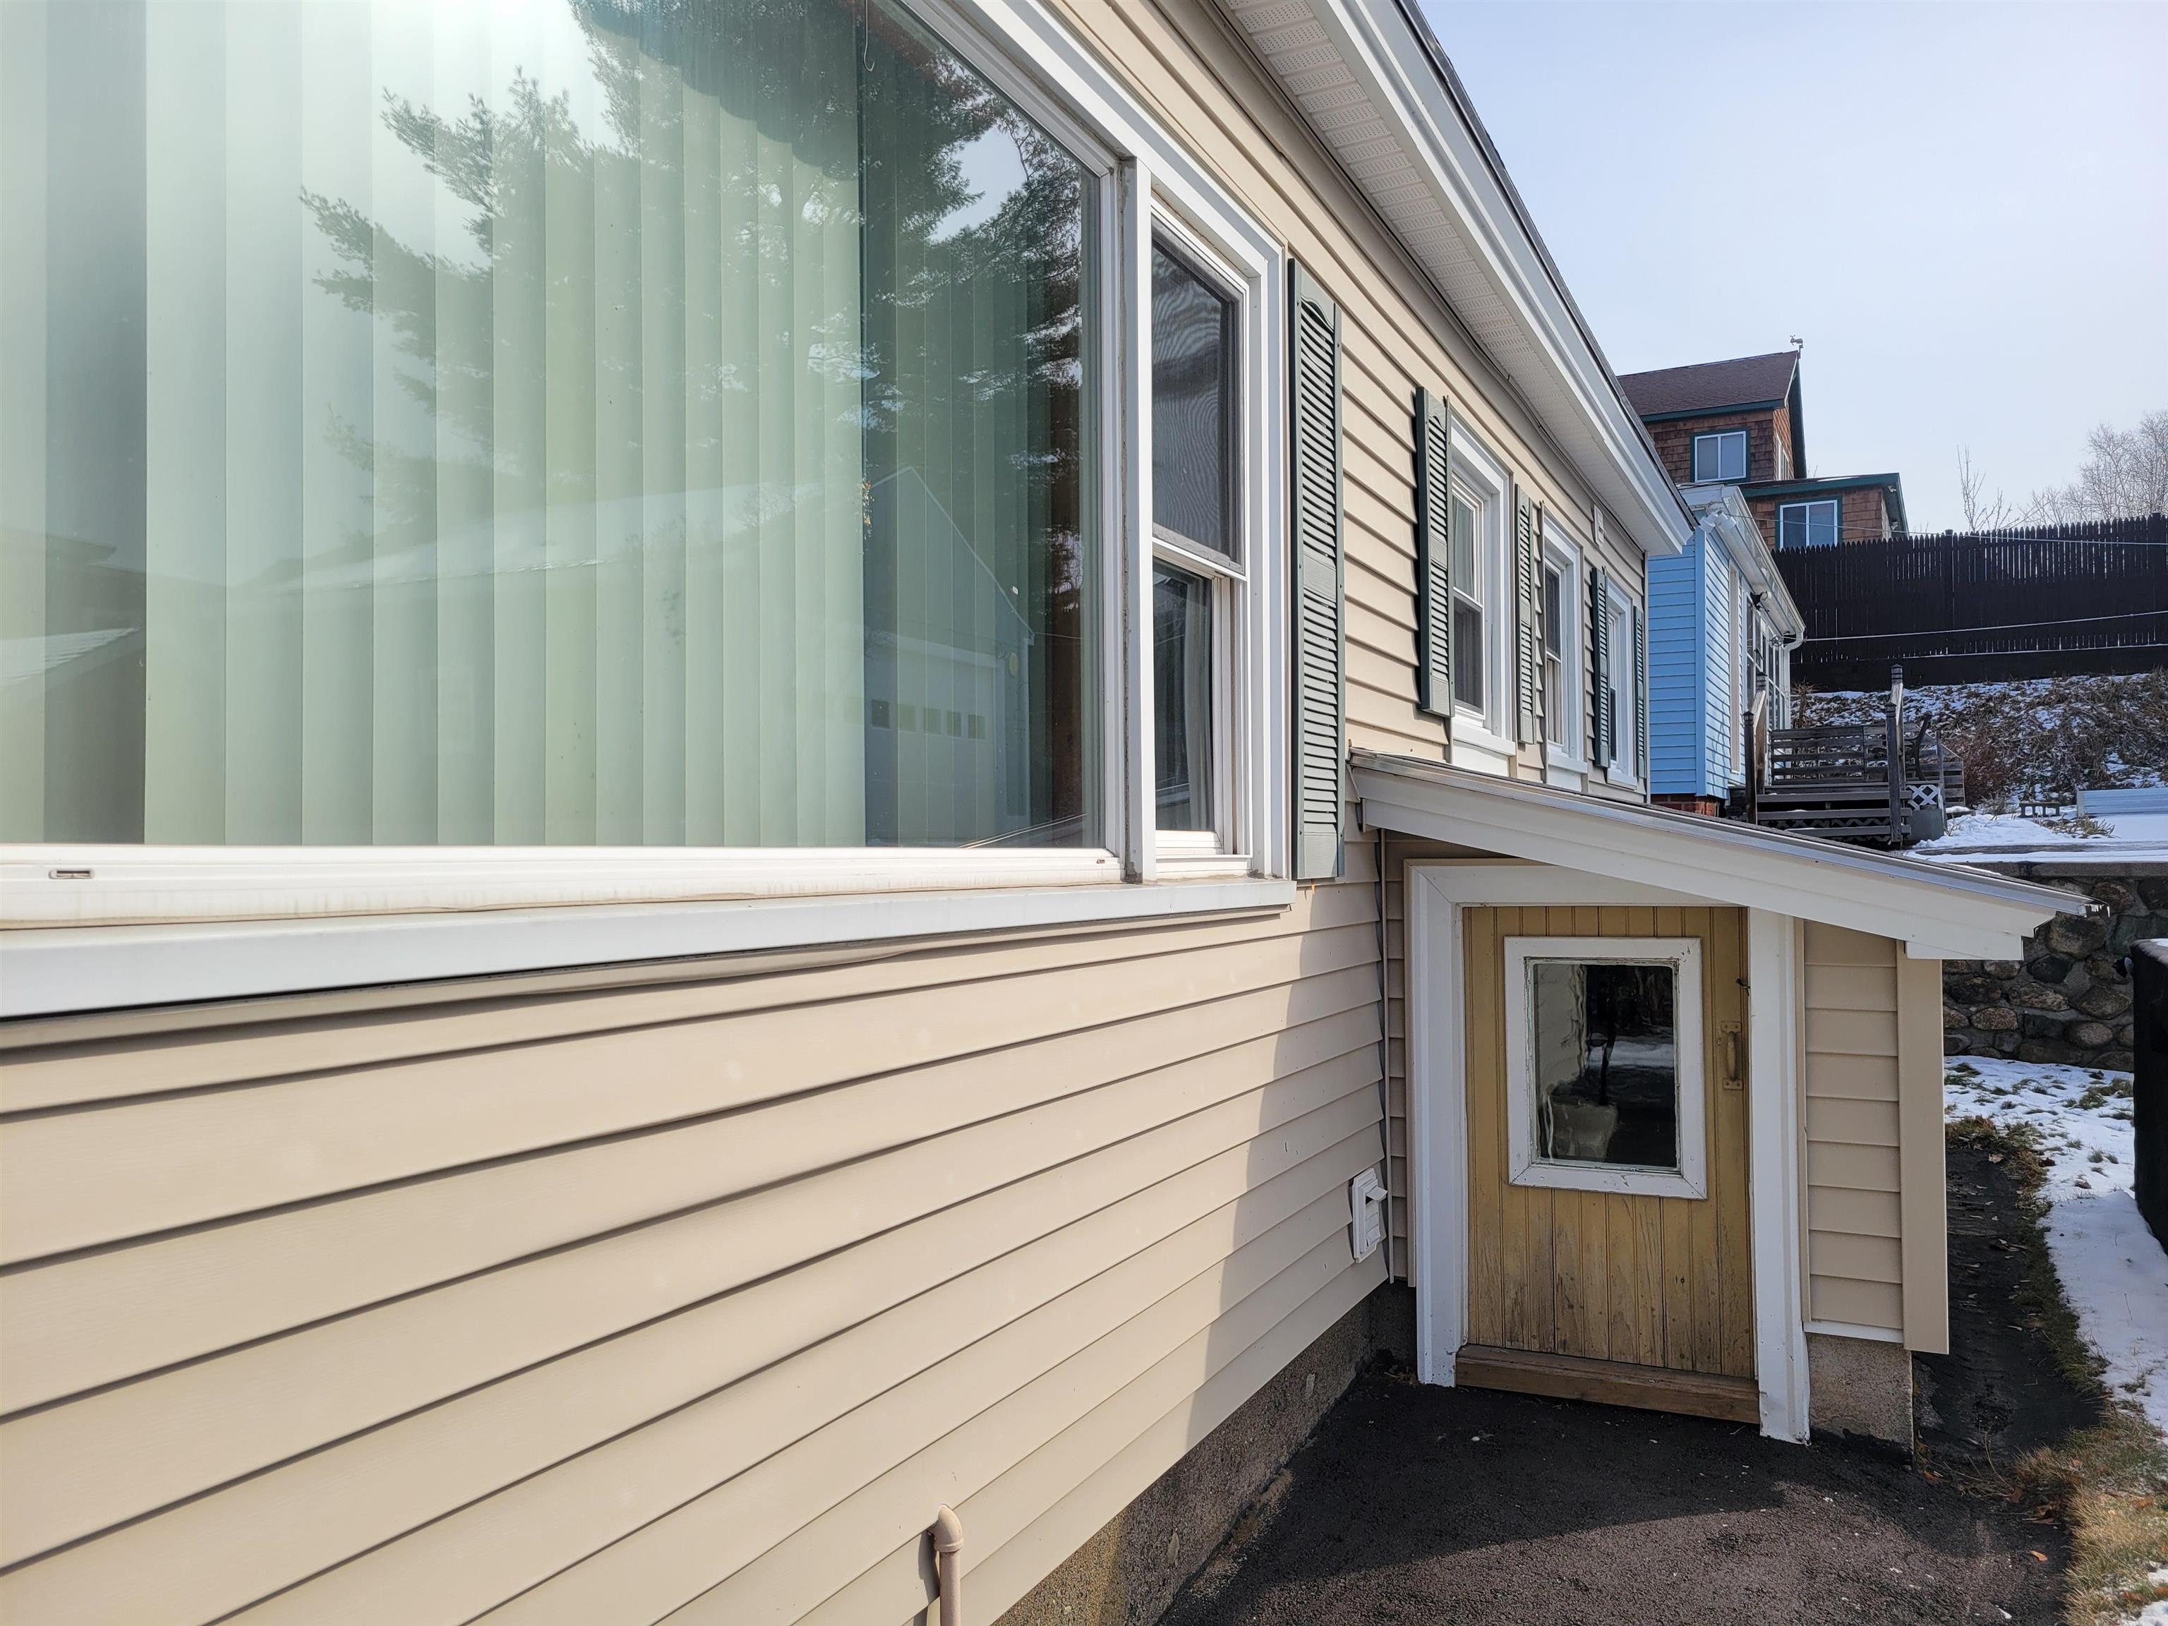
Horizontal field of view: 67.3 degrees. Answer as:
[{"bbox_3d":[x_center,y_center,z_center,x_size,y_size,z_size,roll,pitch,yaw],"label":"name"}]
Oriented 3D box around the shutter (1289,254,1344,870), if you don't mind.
[{"bbox_3d":[0.564,-0.567,3.965,0.032,1.450,0.365,-1,-2,26],"label":"shutter"}]

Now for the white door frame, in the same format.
[{"bbox_3d":[1.378,0.865,4.340,1.000,1.450,0.120,-1,-2,26],"label":"white door frame"}]

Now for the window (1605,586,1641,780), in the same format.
[{"bbox_3d":[2.978,-0.717,9.026,0.110,1.030,1.000,-1,-2,26],"label":"window"}]

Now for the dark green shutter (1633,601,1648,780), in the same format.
[{"bbox_3d":[3.273,-0.687,9.600,0.032,0.980,0.355,-1,-2,26],"label":"dark green shutter"}]

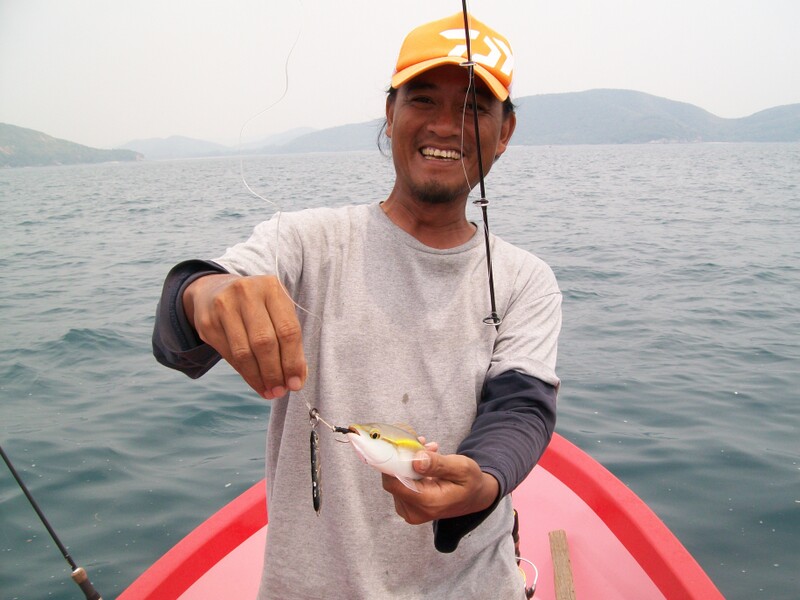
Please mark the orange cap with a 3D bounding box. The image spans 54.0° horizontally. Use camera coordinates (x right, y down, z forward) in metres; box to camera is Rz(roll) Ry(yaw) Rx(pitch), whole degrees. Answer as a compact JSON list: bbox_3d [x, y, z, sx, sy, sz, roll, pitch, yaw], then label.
[{"bbox_3d":[0.078,-0.334,1.070,0.170,0.130,0.260,9,7,6],"label":"orange cap"}]

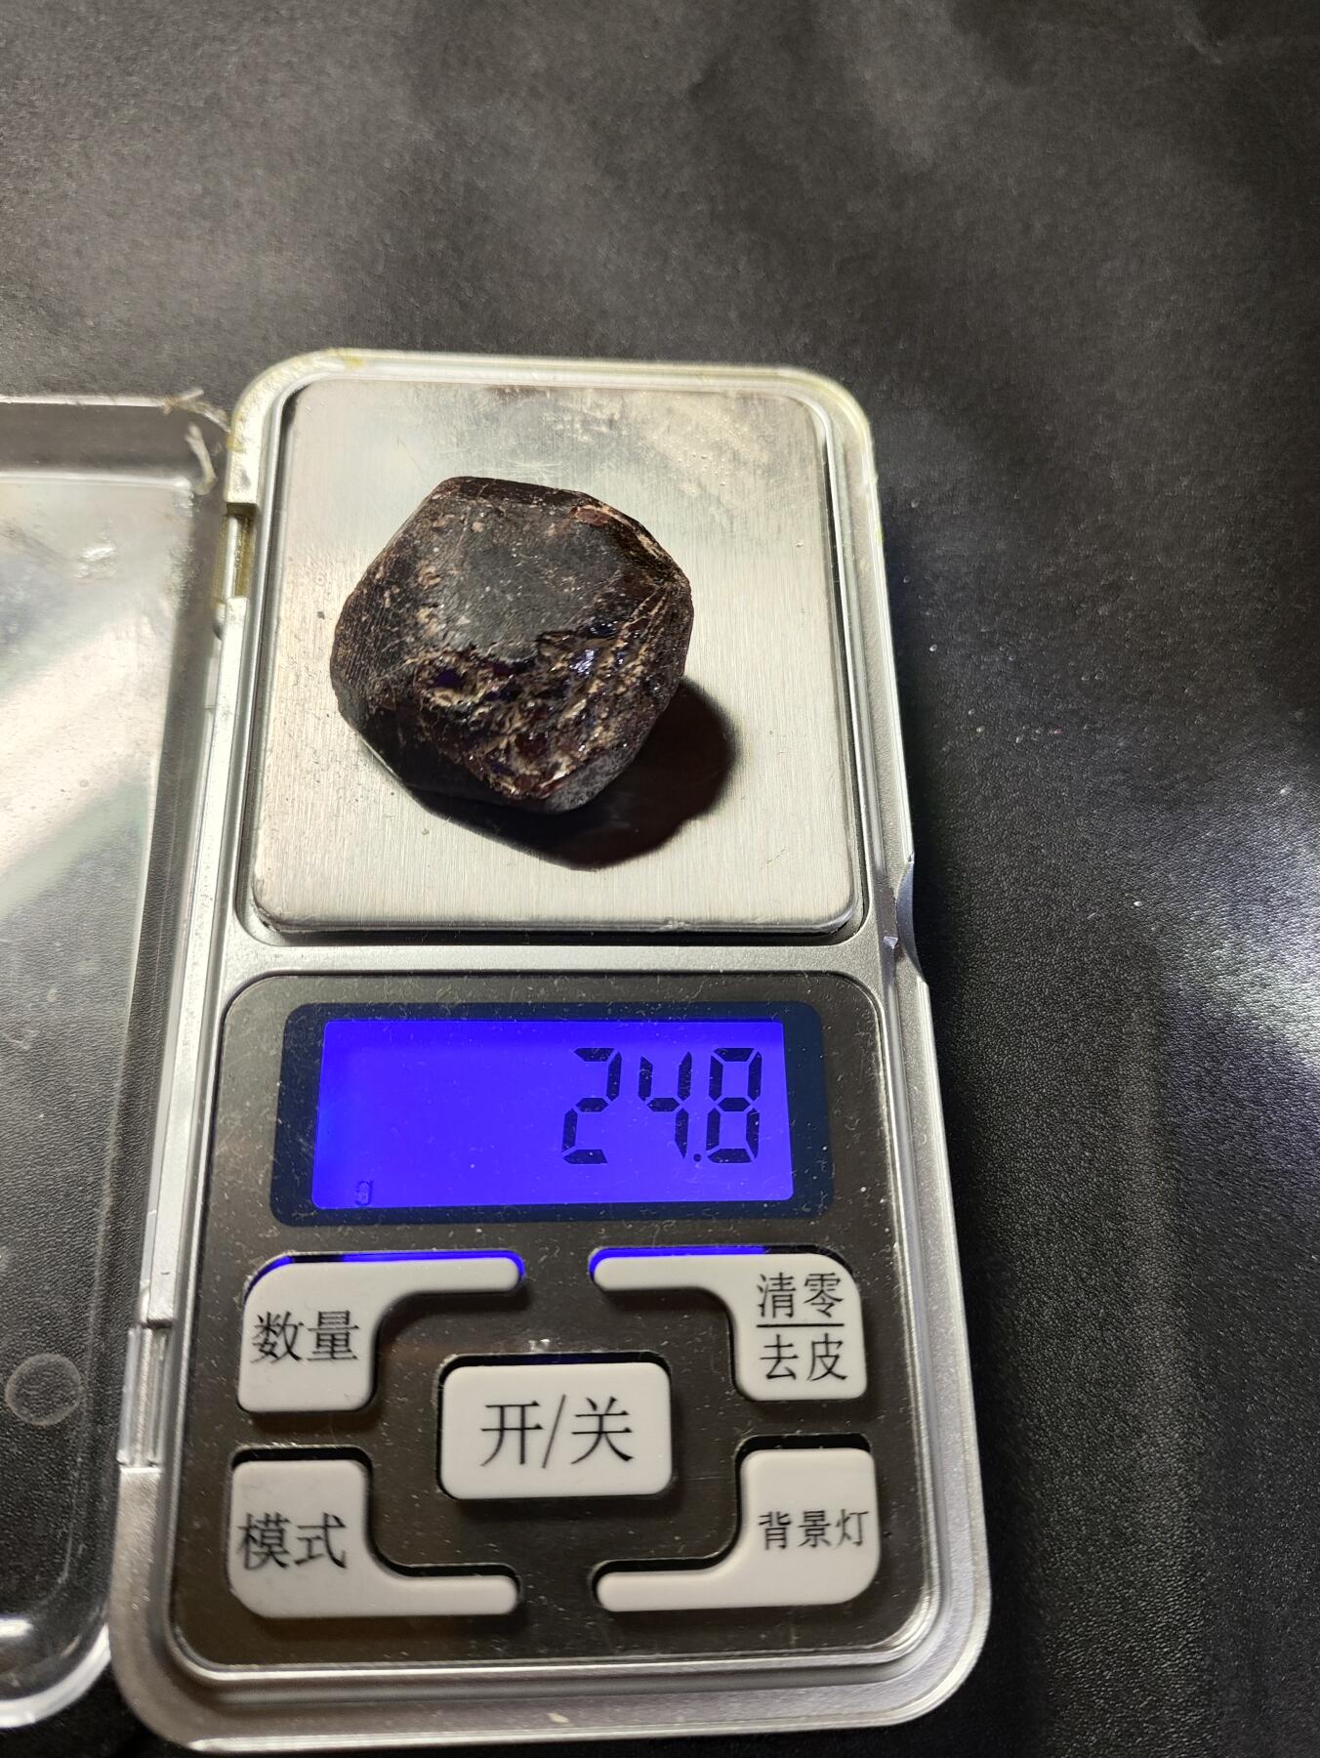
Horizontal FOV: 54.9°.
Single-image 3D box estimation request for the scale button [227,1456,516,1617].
[{"bbox_3d":[-0.020,0.046,0.090,0.020,0.003,0.010,0,72,-4],"label":"scale button"}]

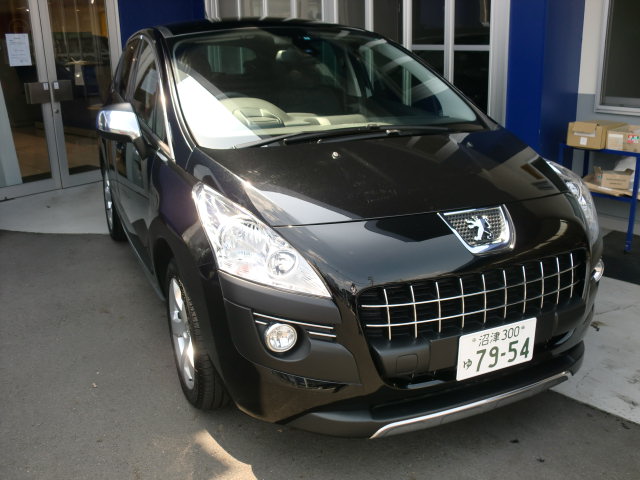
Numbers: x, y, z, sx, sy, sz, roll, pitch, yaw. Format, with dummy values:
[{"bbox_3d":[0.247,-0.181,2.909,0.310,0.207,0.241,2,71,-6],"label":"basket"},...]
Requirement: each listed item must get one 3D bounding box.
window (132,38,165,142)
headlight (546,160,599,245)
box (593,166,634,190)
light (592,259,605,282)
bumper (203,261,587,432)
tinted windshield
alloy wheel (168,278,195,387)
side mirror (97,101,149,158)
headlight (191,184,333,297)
[{"bbox_3d":[-0.864,-0.777,3.284,0.090,0.490,0.960,7,12,-27],"label":"window"},{"bbox_3d":[1.050,-0.210,2.717,0.320,0.320,0.580,-9,18,-23],"label":"headlight"},{"bbox_3d":[2.108,-0.462,4.647,0.210,0.140,0.170,13,22,39],"label":"box"},{"bbox_3d":[1.115,0.112,2.642,0.105,0.105,0.070,-9,18,-23],"label":"light"},{"bbox_3d":[0.483,0.297,2.434,1.780,0.560,0.580,-9,18,-23],"label":"bumper"},{"bbox_3d":[0.007,-0.784,3.152,1.420,0.160,1.020,-9,47,-23],"label":"tinted windshield"},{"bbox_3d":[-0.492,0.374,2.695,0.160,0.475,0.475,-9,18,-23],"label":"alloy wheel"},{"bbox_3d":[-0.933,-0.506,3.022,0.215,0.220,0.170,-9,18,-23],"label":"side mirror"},{"bbox_3d":[-0.226,-0.005,2.180,0.320,0.320,0.580,-9,18,-23],"label":"headlight"}]

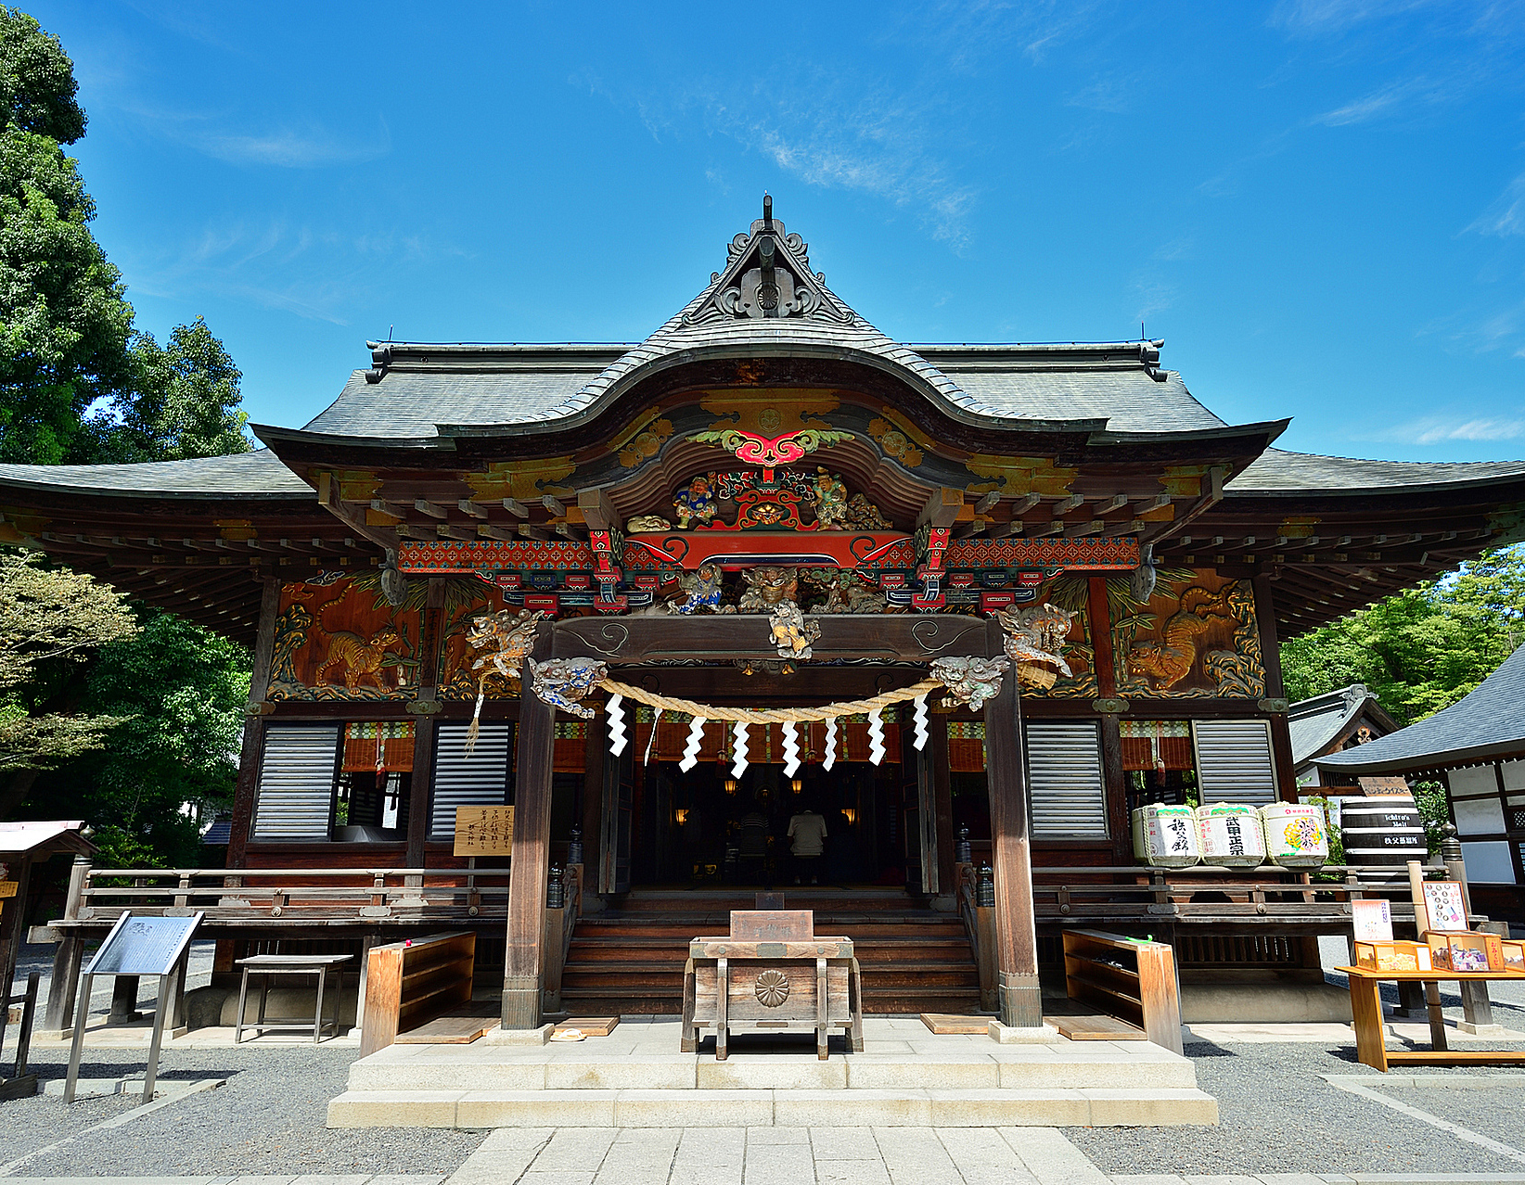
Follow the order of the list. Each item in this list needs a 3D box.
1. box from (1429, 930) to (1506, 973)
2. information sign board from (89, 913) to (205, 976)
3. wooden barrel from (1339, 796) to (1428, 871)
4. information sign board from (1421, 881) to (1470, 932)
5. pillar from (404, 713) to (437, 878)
[{"bbox_3d":[5.673,2.903,7.974,0.400,0.267,0.270,0,-15,0],"label":"box"},{"bbox_3d":[-4.252,2.419,6.821,0.573,0.505,0.040,0,-58,0],"label":"information sign board"},{"bbox_3d":[6.237,2.506,9.923,0.720,0.850,0.720,0,-15,0],"label":"wooden barrel"},{"bbox_3d":[5.450,2.506,7.877,0.314,0.375,0.030,0,-15,0],"label":"information sign board"},{"bbox_3d":[-3.585,2.185,10.471,0.190,1.800,0.190,0,-15,0],"label":"pillar"}]

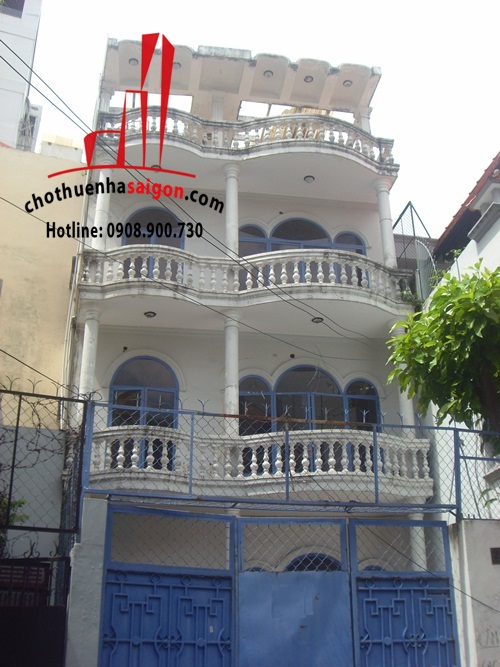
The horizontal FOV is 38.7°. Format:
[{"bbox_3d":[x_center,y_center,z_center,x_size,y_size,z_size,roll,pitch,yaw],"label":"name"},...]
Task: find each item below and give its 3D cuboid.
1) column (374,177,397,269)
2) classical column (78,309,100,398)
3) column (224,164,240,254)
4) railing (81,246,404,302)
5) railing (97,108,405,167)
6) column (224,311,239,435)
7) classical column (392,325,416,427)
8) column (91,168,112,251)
[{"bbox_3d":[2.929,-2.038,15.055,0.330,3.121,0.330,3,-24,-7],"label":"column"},{"bbox_3d":[-2.920,0.895,12.840,0.330,3.183,0.330,3,-24,-7],"label":"classical column"},{"bbox_3d":[-0.362,-2.194,14.624,0.330,3.121,0.330,3,-24,-7],"label":"column"},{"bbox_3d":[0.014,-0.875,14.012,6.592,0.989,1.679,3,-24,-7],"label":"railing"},{"bbox_3d":[0.052,-4.063,14.682,6.300,0.792,0.780,3,-25,-8],"label":"railing"},{"bbox_3d":[-0.325,1.019,13.180,0.330,3.183,0.330,3,-24,-7],"label":"column"},{"bbox_3d":[2.966,1.175,13.612,0.330,3.183,0.330,3,-24,-7],"label":"classical column"},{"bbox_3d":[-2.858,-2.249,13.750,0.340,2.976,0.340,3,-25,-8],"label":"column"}]

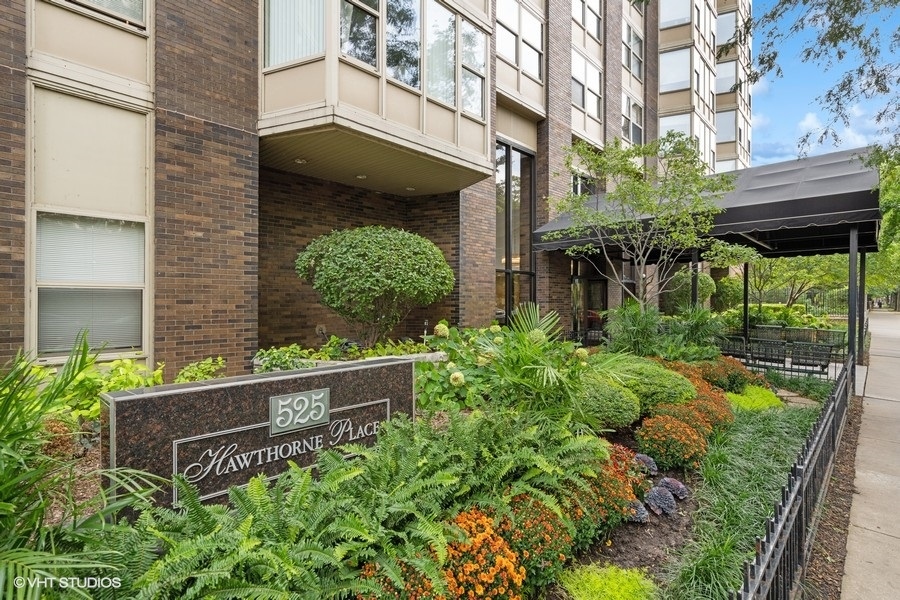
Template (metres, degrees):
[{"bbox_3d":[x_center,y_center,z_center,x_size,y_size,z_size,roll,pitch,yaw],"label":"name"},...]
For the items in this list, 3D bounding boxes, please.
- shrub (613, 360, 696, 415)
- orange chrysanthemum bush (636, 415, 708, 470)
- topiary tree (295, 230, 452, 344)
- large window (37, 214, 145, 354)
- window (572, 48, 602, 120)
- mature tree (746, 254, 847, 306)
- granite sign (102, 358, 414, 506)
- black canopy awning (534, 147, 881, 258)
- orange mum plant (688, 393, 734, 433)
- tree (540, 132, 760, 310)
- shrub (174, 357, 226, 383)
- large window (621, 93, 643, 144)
[{"bbox_3d":[2.478,1.071,5.200,1.030,0.660,1.000,0,0,-45],"label":"shrub"},{"bbox_3d":[2.079,1.279,3.980,0.660,0.420,0.640,0,0,-45],"label":"orange chrysanthemum bush"},{"bbox_3d":[-1.235,-0.192,7.050,2.600,2.080,2.400,0,0,0],"label":"topiary tree"},{"bbox_3d":[-4.049,-0.143,4.830,0.980,1.600,0.100,0,0,-45],"label":"large window"},{"bbox_3d":[4.336,-6.766,13.500,2.150,1.720,0.150,0,0,-45],"label":"window"},{"bbox_3d":[15.535,-0.738,19.000,4.600,3.800,4.400,0,0,-45],"label":"mature tree"},{"bbox_3d":[-1.195,1.022,3.189,2.137,0.940,0.300,0,0,-45],"label":"granite sign"},{"bbox_3d":[6.477,-2.183,10.822,6.000,1.920,6.280,0,0,-45],"label":"black canopy awning"},{"bbox_3d":[2.830,1.230,4.700,0.540,0.390,0.540,0,0,-45],"label":"orange mum plant"},{"bbox_3d":[3.541,-0.764,7.500,3.700,4.350,3.500,0,0,-45],"label":"tree"},{"bbox_3d":[-2.877,0.859,4.900,0.620,0.420,0.550,0,0,-45],"label":"shrub"},{"bbox_3d":[6.729,-6.570,15.659,2.050,1.620,0.120,0,0,-45],"label":"large window"}]

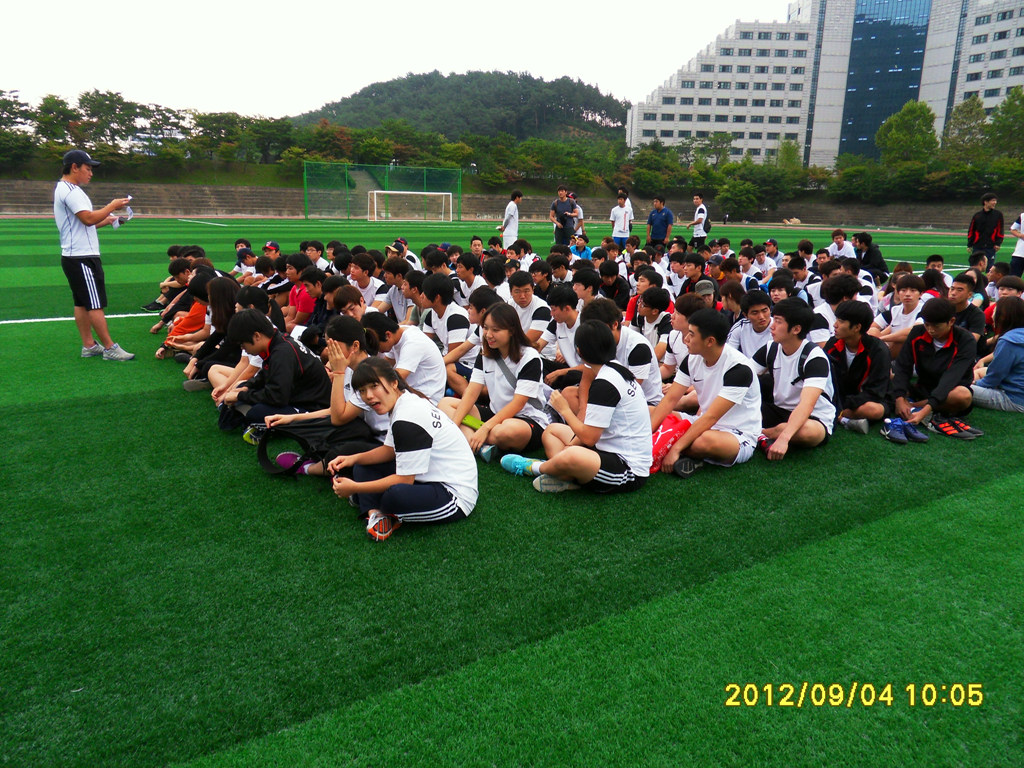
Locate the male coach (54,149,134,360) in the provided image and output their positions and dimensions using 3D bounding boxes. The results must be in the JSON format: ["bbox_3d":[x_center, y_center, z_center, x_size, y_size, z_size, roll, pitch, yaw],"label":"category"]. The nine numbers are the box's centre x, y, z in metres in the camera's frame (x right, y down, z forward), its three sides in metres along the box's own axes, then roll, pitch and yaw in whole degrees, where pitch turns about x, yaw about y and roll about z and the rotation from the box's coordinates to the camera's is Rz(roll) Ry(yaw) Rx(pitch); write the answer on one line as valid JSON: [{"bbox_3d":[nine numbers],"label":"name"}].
[{"bbox_3d":[-3.568,-1.083,6.067,0.580,1.720,0.480,-8,16,-32],"label":"male coach"}]

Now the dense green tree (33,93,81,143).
[{"bbox_3d":[-53.132,-30.687,83.000,5.500,6.400,5.500,1,14,0],"label":"dense green tree"}]

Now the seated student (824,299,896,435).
[{"bbox_3d":[2.444,-0.196,5.093,0.680,0.840,0.640,-11,19,-40],"label":"seated student"}]

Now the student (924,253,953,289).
[{"bbox_3d":[5.621,-1.205,9.240,0.650,0.900,0.700,6,15,19],"label":"student"}]

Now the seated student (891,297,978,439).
[{"bbox_3d":[2.743,-0.140,4.632,0.580,0.810,0.680,12,18,38],"label":"seated student"}]

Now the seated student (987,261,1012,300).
[{"bbox_3d":[5.462,-0.970,8.156,0.680,0.830,0.560,2,14,5],"label":"seated student"}]

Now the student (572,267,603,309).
[{"bbox_3d":[0.563,-0.587,6.190,0.680,0.850,0.560,-3,14,-16],"label":"student"}]

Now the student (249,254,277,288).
[{"bbox_3d":[-2.717,-0.984,7.689,0.660,0.780,0.550,-3,15,-17],"label":"student"}]

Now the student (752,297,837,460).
[{"bbox_3d":[1.712,-0.104,4.553,0.700,0.900,0.650,-10,18,-39],"label":"student"}]

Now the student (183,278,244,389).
[{"bbox_3d":[-2.167,-0.415,5.388,0.640,0.800,0.540,-1,14,-9],"label":"student"}]

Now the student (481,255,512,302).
[{"bbox_3d":[-0.217,-0.750,6.768,0.660,0.860,0.560,6,15,20],"label":"student"}]

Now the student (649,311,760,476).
[{"bbox_3d":[1.101,-0.030,4.254,0.720,0.880,0.660,-8,16,-31],"label":"student"}]

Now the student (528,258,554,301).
[{"bbox_3d":[0.196,-0.802,7.124,0.660,0.860,0.580,-6,15,-25],"label":"student"}]

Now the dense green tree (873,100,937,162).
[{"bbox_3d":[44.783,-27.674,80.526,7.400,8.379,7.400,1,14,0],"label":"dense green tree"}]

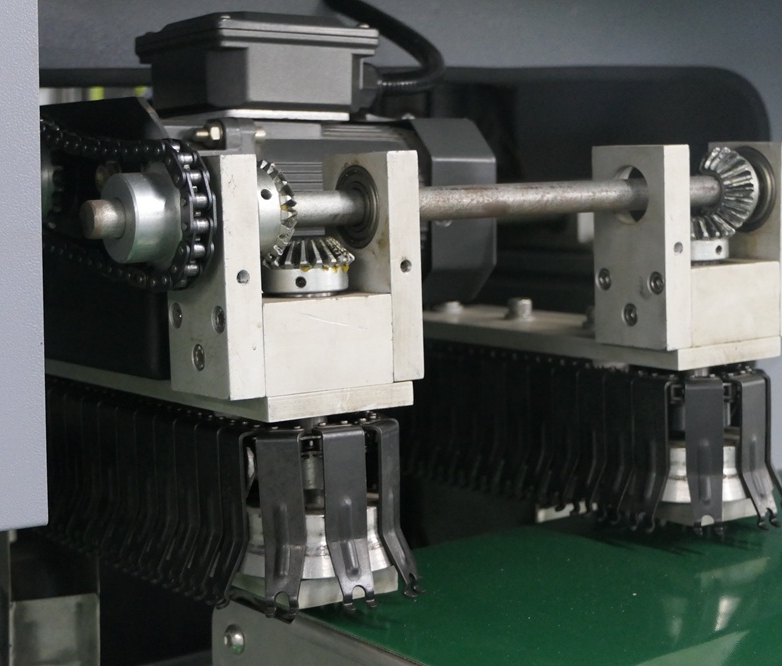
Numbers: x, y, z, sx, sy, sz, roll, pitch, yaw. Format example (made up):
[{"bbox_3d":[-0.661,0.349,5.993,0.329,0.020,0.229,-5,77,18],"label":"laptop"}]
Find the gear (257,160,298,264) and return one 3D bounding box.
[{"bbox_3d":[-0.069,-0.064,0.870,0.027,0.056,0.056,-6,7,-34],"label":"gear"}]

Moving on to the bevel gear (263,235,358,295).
[{"bbox_3d":[-0.047,-0.037,0.887,0.056,0.027,0.056,-2,6,0],"label":"bevel gear"}]

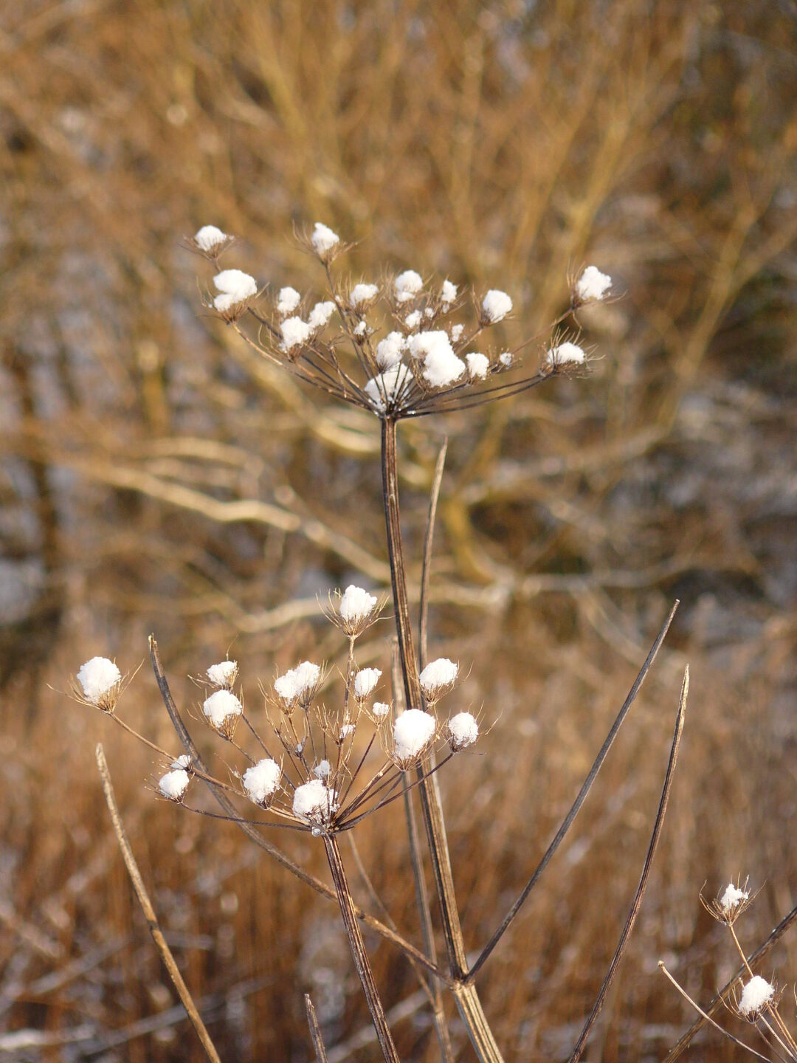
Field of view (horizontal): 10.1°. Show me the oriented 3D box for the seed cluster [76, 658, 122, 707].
[{"bbox_3d":[-0.123,0.062,1.860,0.018,0.019,0.017,0,6,0],"label":"seed cluster"}]

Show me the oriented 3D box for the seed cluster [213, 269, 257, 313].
[{"bbox_3d":[-0.069,-0.101,1.893,0.018,0.018,0.015,0,8,0],"label":"seed cluster"}]

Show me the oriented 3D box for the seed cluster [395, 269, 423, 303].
[{"bbox_3d":[0.004,-0.105,1.930,0.012,0.014,0.011,0,6,0],"label":"seed cluster"}]

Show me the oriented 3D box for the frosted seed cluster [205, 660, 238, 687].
[{"bbox_3d":[-0.073,0.059,1.870,0.013,0.011,0.012,0,6,0],"label":"frosted seed cluster"}]

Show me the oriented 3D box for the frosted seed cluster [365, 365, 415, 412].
[{"bbox_3d":[-0.004,-0.060,1.900,0.021,0.019,0.020,0,6,0],"label":"frosted seed cluster"}]

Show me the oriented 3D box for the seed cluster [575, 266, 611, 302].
[{"bbox_3d":[0.083,-0.105,1.917,0.015,0.015,0.014,0,8,0],"label":"seed cluster"}]

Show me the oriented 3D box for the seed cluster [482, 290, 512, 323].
[{"bbox_3d":[0.042,-0.096,1.920,0.013,0.014,0.013,0,6,0],"label":"seed cluster"}]

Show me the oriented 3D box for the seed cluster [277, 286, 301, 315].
[{"bbox_3d":[-0.047,-0.098,1.920,0.010,0.012,0.010,0,6,0],"label":"seed cluster"}]

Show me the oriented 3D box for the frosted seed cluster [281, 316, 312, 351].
[{"bbox_3d":[-0.042,-0.082,1.870,0.013,0.014,0.012,0,6,0],"label":"frosted seed cluster"}]

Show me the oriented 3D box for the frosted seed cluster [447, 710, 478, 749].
[{"bbox_3d":[0.027,0.082,1.860,0.012,0.016,0.012,0,8,0],"label":"frosted seed cluster"}]

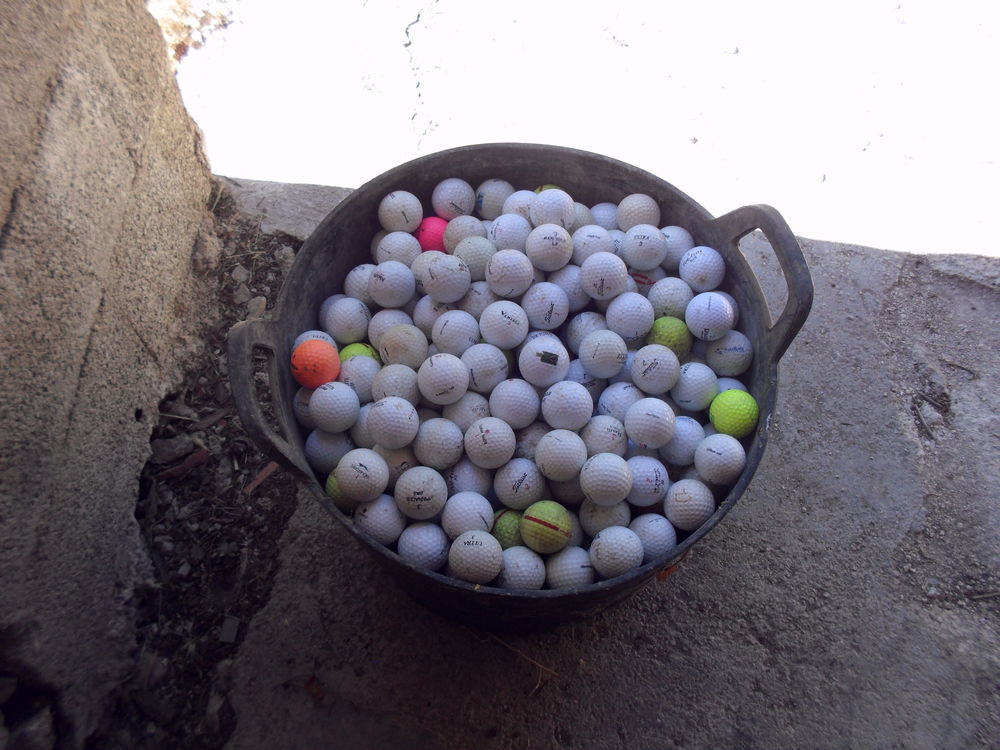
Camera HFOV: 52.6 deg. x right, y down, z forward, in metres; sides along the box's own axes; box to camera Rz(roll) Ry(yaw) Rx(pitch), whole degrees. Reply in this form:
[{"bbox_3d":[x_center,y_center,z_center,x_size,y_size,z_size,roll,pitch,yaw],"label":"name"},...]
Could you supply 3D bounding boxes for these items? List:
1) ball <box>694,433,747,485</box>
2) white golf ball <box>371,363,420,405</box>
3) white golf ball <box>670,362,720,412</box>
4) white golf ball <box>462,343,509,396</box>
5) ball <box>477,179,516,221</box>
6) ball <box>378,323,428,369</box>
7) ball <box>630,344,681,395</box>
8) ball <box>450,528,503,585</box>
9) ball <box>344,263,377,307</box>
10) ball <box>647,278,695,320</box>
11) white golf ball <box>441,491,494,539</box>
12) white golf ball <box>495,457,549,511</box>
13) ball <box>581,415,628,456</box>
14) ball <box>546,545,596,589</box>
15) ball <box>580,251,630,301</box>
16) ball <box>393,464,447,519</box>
[{"bbox_3d":[0.187,0.072,0.860,0.043,0.043,0.043,2,64,-4],"label":"ball"},{"bbox_3d":[-0.089,0.012,0.872,0.043,0.043,0.043,0,64,-4],"label":"white golf ball"},{"bbox_3d":[0.173,0.010,0.899,0.043,0.043,0.043,0,59,0],"label":"white golf ball"},{"bbox_3d":[-0.014,-0.005,0.870,0.043,0.043,0.043,0,62,-1],"label":"white golf ball"},{"bbox_3d":[-0.004,-0.179,1.036,0.043,0.043,0.043,1,62,-1],"label":"ball"},{"bbox_3d":[-0.085,-0.024,0.887,0.043,0.043,0.043,1,65,-3],"label":"ball"},{"bbox_3d":[0.135,-0.005,0.878,0.043,0.043,0.043,1,64,-2],"label":"ball"},{"bbox_3d":[-0.019,0.145,0.802,0.043,0.043,0.043,2,64,-4],"label":"ball"},{"bbox_3d":[-0.125,-0.083,0.953,0.043,0.043,0.043,1,65,-3],"label":"ball"},{"bbox_3d":[0.162,-0.071,0.957,0.043,0.043,0.043,1,62,-1],"label":"ball"},{"bbox_3d":[-0.026,0.117,0.831,0.043,0.043,0.043,2,64,-4],"label":"white golf ball"},{"bbox_3d":[0.017,0.092,0.849,0.043,0.043,0.043,1,62,-1],"label":"white golf ball"},{"bbox_3d":[0.089,0.056,0.872,0.043,0.043,0.043,0,62,-1],"label":"ball"},{"bbox_3d":[0.060,0.167,0.856,0.043,0.043,0.043,1,65,-3],"label":"ball"},{"bbox_3d":[0.093,-0.089,0.906,0.043,0.043,0.043,1,65,-3],"label":"ball"},{"bbox_3d":[-0.064,0.095,0.820,0.043,0.043,0.043,0,64,-4],"label":"ball"}]

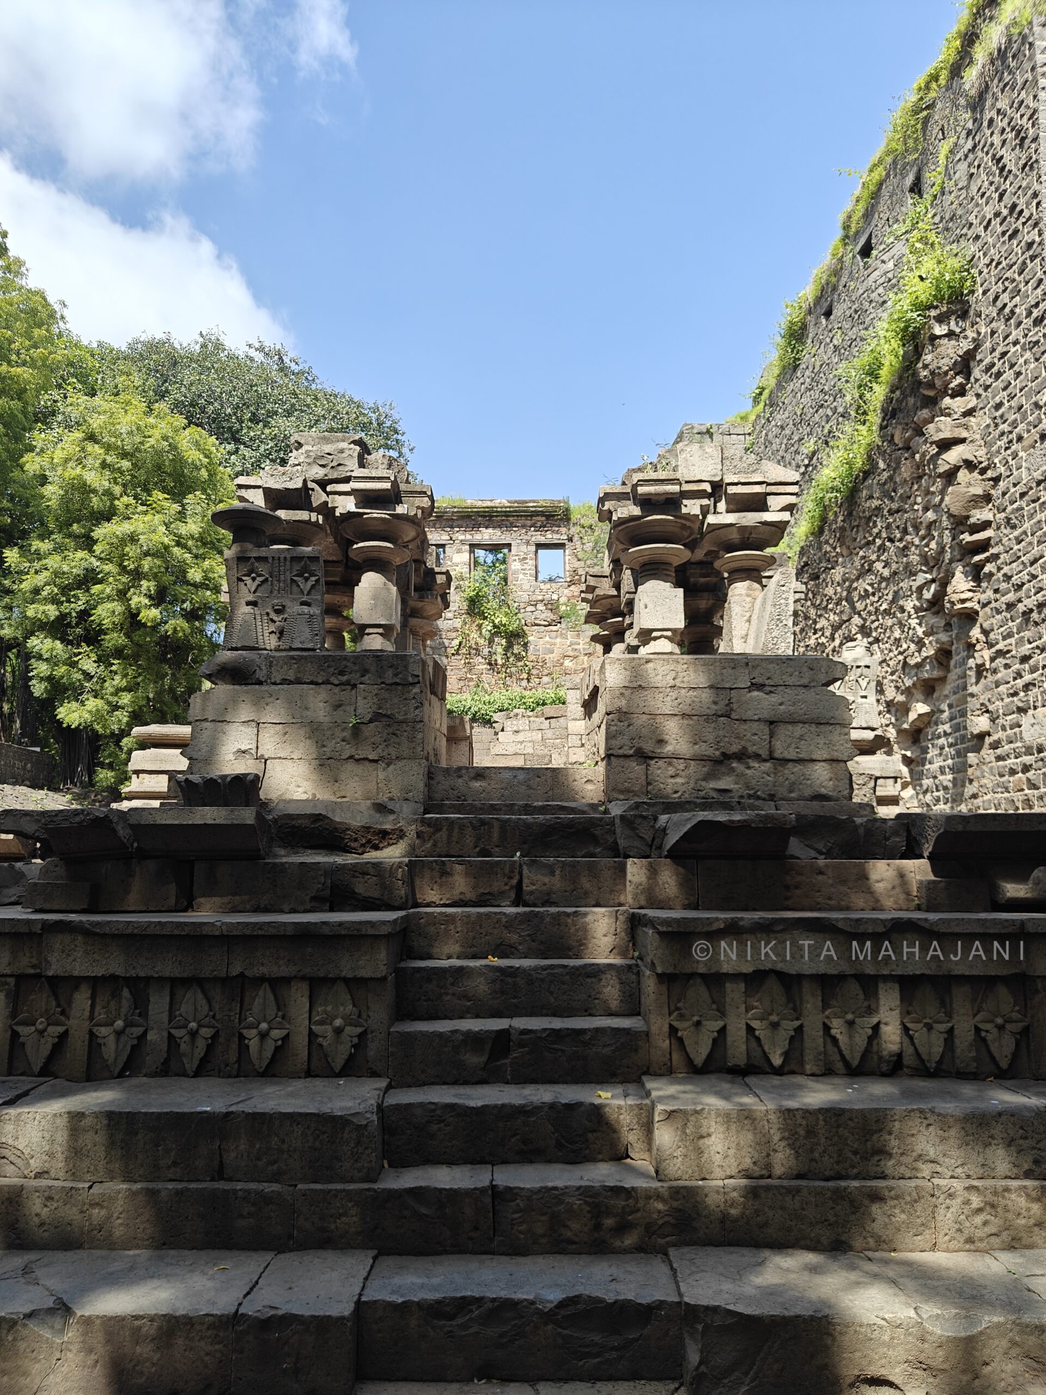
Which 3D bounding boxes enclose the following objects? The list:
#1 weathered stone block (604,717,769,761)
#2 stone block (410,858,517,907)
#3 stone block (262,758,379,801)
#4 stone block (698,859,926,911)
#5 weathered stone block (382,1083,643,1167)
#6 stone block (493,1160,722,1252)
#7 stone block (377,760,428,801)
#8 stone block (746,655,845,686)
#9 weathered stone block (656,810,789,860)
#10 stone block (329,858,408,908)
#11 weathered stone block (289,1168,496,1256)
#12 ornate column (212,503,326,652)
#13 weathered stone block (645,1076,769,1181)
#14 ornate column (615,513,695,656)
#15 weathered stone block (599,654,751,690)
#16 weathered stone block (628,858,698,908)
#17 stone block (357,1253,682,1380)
[{"bbox_3d":[0.890,0.244,5.409,0.886,0.236,0.378,0,-7,0],"label":"weathered stone block"},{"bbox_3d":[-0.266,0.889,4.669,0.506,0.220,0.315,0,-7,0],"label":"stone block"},{"bbox_3d":[-1.060,0.452,5.269,0.618,0.214,0.380,0,-5,1],"label":"stone block"},{"bbox_3d":[1.292,0.860,4.499,1.016,0.226,0.330,0,-5,0],"label":"stone block"},{"bbox_3d":[-0.035,1.686,3.853,1.000,0.229,0.280,0,-5,1],"label":"weathered stone block"},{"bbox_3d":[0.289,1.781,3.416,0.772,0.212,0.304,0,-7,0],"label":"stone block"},{"bbox_3d":[-0.649,0.461,5.299,0.246,0.225,0.340,0,-5,0],"label":"stone block"},{"bbox_3d":[1.454,-0.122,5.309,0.520,0.157,0.360,0,-5,0],"label":"stone block"},{"bbox_3d":[0.976,0.703,4.864,0.645,0.202,0.420,0,-7,0],"label":"weathered stone block"},{"bbox_3d":[-0.686,0.853,4.494,0.352,0.222,0.320,0,-5,0],"label":"stone block"},{"bbox_3d":[-0.462,1.898,3.641,0.714,0.232,0.300,0,-5,1],"label":"weathered stone block"},{"bbox_3d":[-1.449,-0.656,5.566,0.599,0.920,0.420,0,-7,0],"label":"ornate column"},{"bbox_3d":[0.702,1.657,3.735,0.418,0.253,0.380,0,-5,1],"label":"weathered stone block"},{"bbox_3d":[0.741,-0.631,5.391,0.441,0.813,0.441,0,-5,1],"label":"ornate column"},{"bbox_3d":[0.843,-0.114,5.455,0.789,0.177,0.378,0,-7,0],"label":"weathered stone block"},{"bbox_3d":[0.650,0.892,4.679,0.328,0.223,0.336,0,-7,0],"label":"weathered stone block"},{"bbox_3d":[-0.007,1.958,3.082,0.977,0.219,0.346,0,-7,0],"label":"stone block"}]

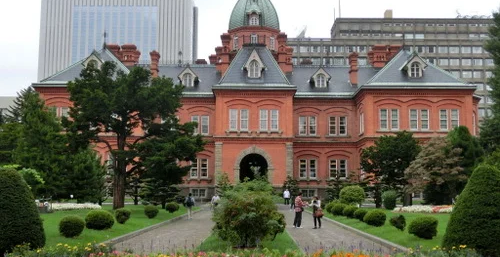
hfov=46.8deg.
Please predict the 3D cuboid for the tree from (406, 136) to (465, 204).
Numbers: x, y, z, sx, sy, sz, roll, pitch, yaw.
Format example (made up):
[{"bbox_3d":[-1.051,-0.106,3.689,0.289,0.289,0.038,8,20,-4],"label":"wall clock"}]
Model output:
[{"bbox_3d":[17.938,4.095,55.873,6.000,6.820,5.600,0,-6,0],"label":"tree"}]

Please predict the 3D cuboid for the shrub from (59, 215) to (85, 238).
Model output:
[{"bbox_3d":[-5.982,3.316,19.474,0.876,0.726,0.876,0,-6,0],"label":"shrub"}]

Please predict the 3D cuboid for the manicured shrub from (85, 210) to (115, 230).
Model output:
[{"bbox_3d":[-5.997,3.671,23.145,1.162,0.804,1.069,0,-6,0],"label":"manicured shrub"}]

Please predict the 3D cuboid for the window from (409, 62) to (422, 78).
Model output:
[{"bbox_3d":[21.821,-7.759,76.182,1.770,2.100,0.250,0,-6,0],"label":"window"}]

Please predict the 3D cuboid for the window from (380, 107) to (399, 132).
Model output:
[{"bbox_3d":[18.013,-1.141,74.501,2.420,2.950,0.250,0,-6,0],"label":"window"}]

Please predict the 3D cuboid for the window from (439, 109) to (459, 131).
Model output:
[{"bbox_3d":[24.960,-1.001,72.326,2.530,2.770,0.250,0,-6,0],"label":"window"}]

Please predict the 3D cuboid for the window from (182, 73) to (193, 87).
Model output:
[{"bbox_3d":[-8.979,-6.995,83.945,1.480,2.020,0.250,0,-6,0],"label":"window"}]

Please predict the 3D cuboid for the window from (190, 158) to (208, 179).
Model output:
[{"bbox_3d":[-7.282,5.790,83.317,2.597,2.836,0.300,0,-6,0],"label":"window"}]

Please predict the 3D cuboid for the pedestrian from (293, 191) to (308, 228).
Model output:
[{"bbox_3d":[2.445,3.921,27.731,0.720,1.740,0.520,0,-6,0],"label":"pedestrian"}]

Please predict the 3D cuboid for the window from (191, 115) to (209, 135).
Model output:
[{"bbox_3d":[-6.786,-0.376,78.969,2.560,2.680,0.250,0,-6,0],"label":"window"}]

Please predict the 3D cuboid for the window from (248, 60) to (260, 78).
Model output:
[{"bbox_3d":[0.590,-7.409,71.808,1.553,2.250,0.300,0,-6,0],"label":"window"}]

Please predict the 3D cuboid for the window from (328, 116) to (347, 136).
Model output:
[{"bbox_3d":[12.789,-0.334,83.825,2.594,2.832,0.300,0,-6,0],"label":"window"}]

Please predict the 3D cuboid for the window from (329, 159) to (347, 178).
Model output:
[{"bbox_3d":[11.786,5.420,77.164,2.471,2.560,0.300,0,-6,0],"label":"window"}]

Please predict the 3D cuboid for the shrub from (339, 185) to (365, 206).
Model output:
[{"bbox_3d":[8.755,5.802,49.668,2.210,1.710,2.200,0,-6,0],"label":"shrub"}]

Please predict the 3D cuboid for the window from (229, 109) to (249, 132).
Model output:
[{"bbox_3d":[-1.300,-1.009,70.515,2.404,2.643,0.300,0,-6,0],"label":"window"}]

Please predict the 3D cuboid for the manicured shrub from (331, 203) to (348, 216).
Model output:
[{"bbox_3d":[5.442,4.955,35.172,0.986,0.736,0.980,0,-6,0],"label":"manicured shrub"}]

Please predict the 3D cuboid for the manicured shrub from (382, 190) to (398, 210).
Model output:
[{"bbox_3d":[11.637,5.980,47.991,1.330,1.550,1.330,0,-6,0],"label":"manicured shrub"}]

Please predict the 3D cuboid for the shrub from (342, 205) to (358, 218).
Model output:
[{"bbox_3d":[5.899,4.925,33.917,0.880,0.686,0.880,0,-6,0],"label":"shrub"}]

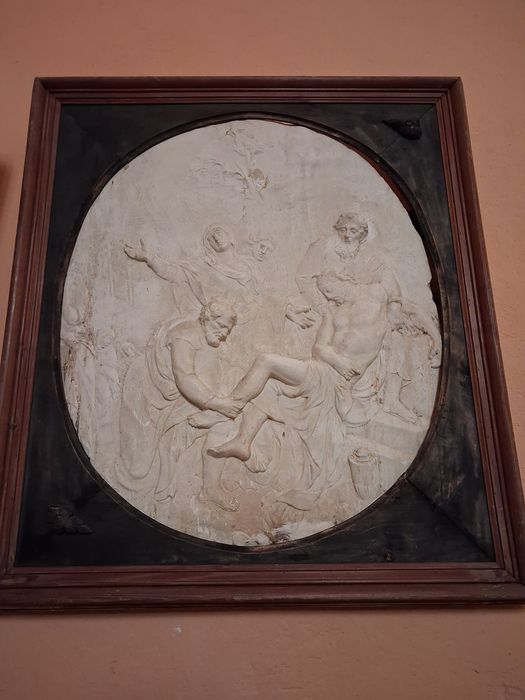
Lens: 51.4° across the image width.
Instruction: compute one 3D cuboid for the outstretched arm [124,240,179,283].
[{"bbox_3d":[-0.228,-0.194,1.158,0.148,0.046,0.040,33,-14,9],"label":"outstretched arm"}]

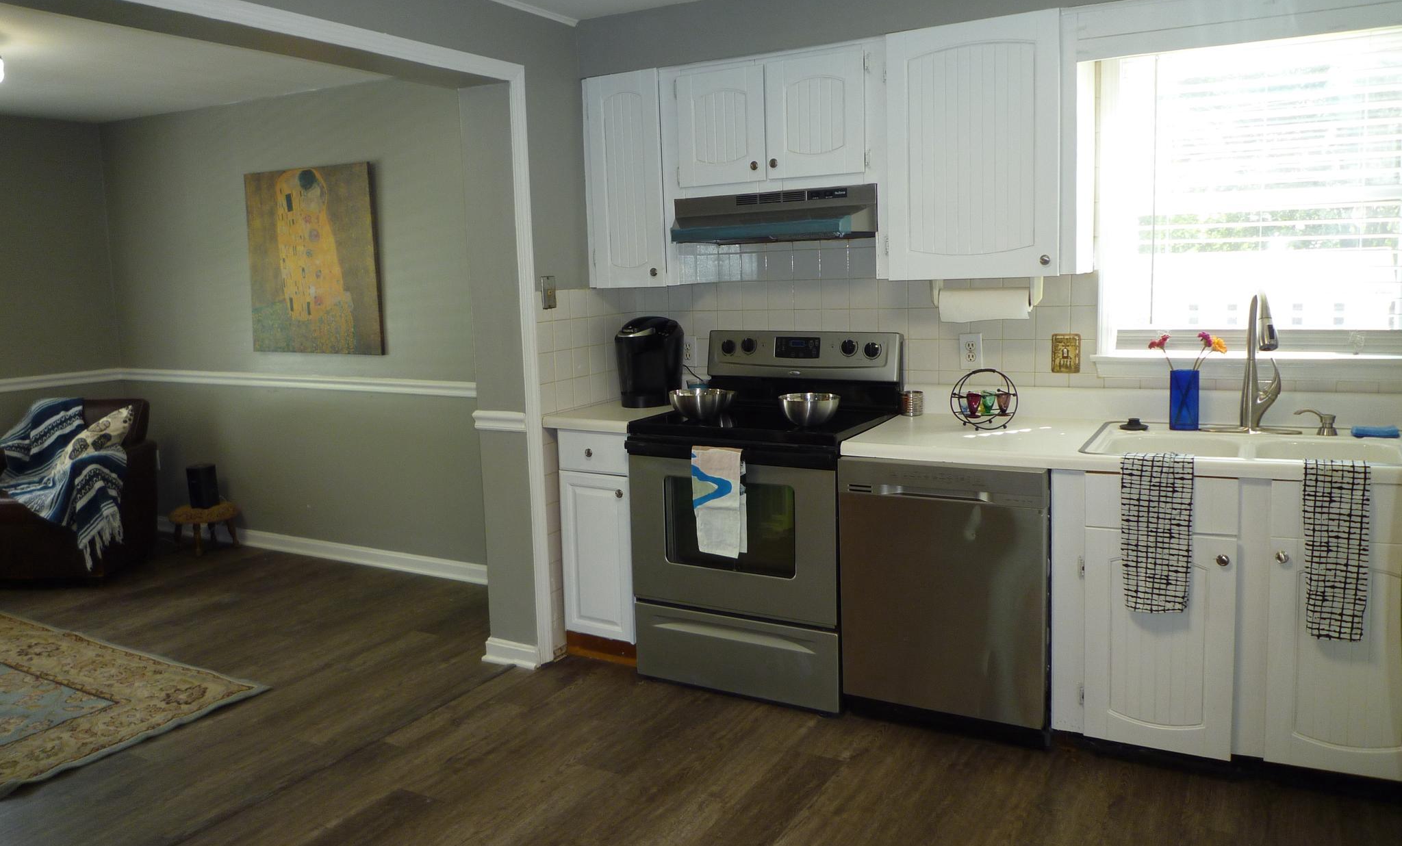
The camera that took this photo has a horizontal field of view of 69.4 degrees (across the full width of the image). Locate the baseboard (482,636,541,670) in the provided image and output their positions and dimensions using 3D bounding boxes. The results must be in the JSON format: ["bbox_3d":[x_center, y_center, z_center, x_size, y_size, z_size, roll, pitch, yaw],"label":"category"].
[{"bbox_3d":[-0.719,0.866,3.827,0.245,0.102,0.030,3,9,28],"label":"baseboard"}]

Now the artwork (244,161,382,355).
[{"bbox_3d":[-1.956,-0.810,5.112,0.910,0.913,0.037,3,9,28],"label":"artwork"}]

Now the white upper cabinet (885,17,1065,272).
[{"bbox_3d":[0.909,-0.858,3.260,0.565,0.768,0.325,3,11,28],"label":"white upper cabinet"}]

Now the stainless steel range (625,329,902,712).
[{"bbox_3d":[0.240,0.294,3.587,0.762,1.176,0.715,3,11,28],"label":"stainless steel range"}]

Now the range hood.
[{"bbox_3d":[0.310,-0.729,3.598,0.761,0.164,0.365,3,9,28],"label":"range hood"}]

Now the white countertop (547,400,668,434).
[{"bbox_3d":[-0.251,-0.044,3.842,0.364,0.038,0.662,3,11,28],"label":"white countertop"}]

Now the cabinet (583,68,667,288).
[{"bbox_3d":[-0.206,-0.910,3.864,0.348,0.768,0.340,3,9,28],"label":"cabinet"}]

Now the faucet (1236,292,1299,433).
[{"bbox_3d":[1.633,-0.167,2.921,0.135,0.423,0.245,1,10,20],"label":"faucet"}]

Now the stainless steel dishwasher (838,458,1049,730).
[{"bbox_3d":[0.844,0.475,3.268,0.603,0.816,0.620,3,11,28],"label":"stainless steel dishwasher"}]

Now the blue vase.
[{"bbox_3d":[1.490,-0.075,3.122,0.079,0.187,0.079,3,9,28],"label":"blue vase"}]

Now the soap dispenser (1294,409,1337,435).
[{"bbox_3d":[1.794,0.003,2.948,0.110,0.074,0.052,0,10,14],"label":"soap dispenser"}]

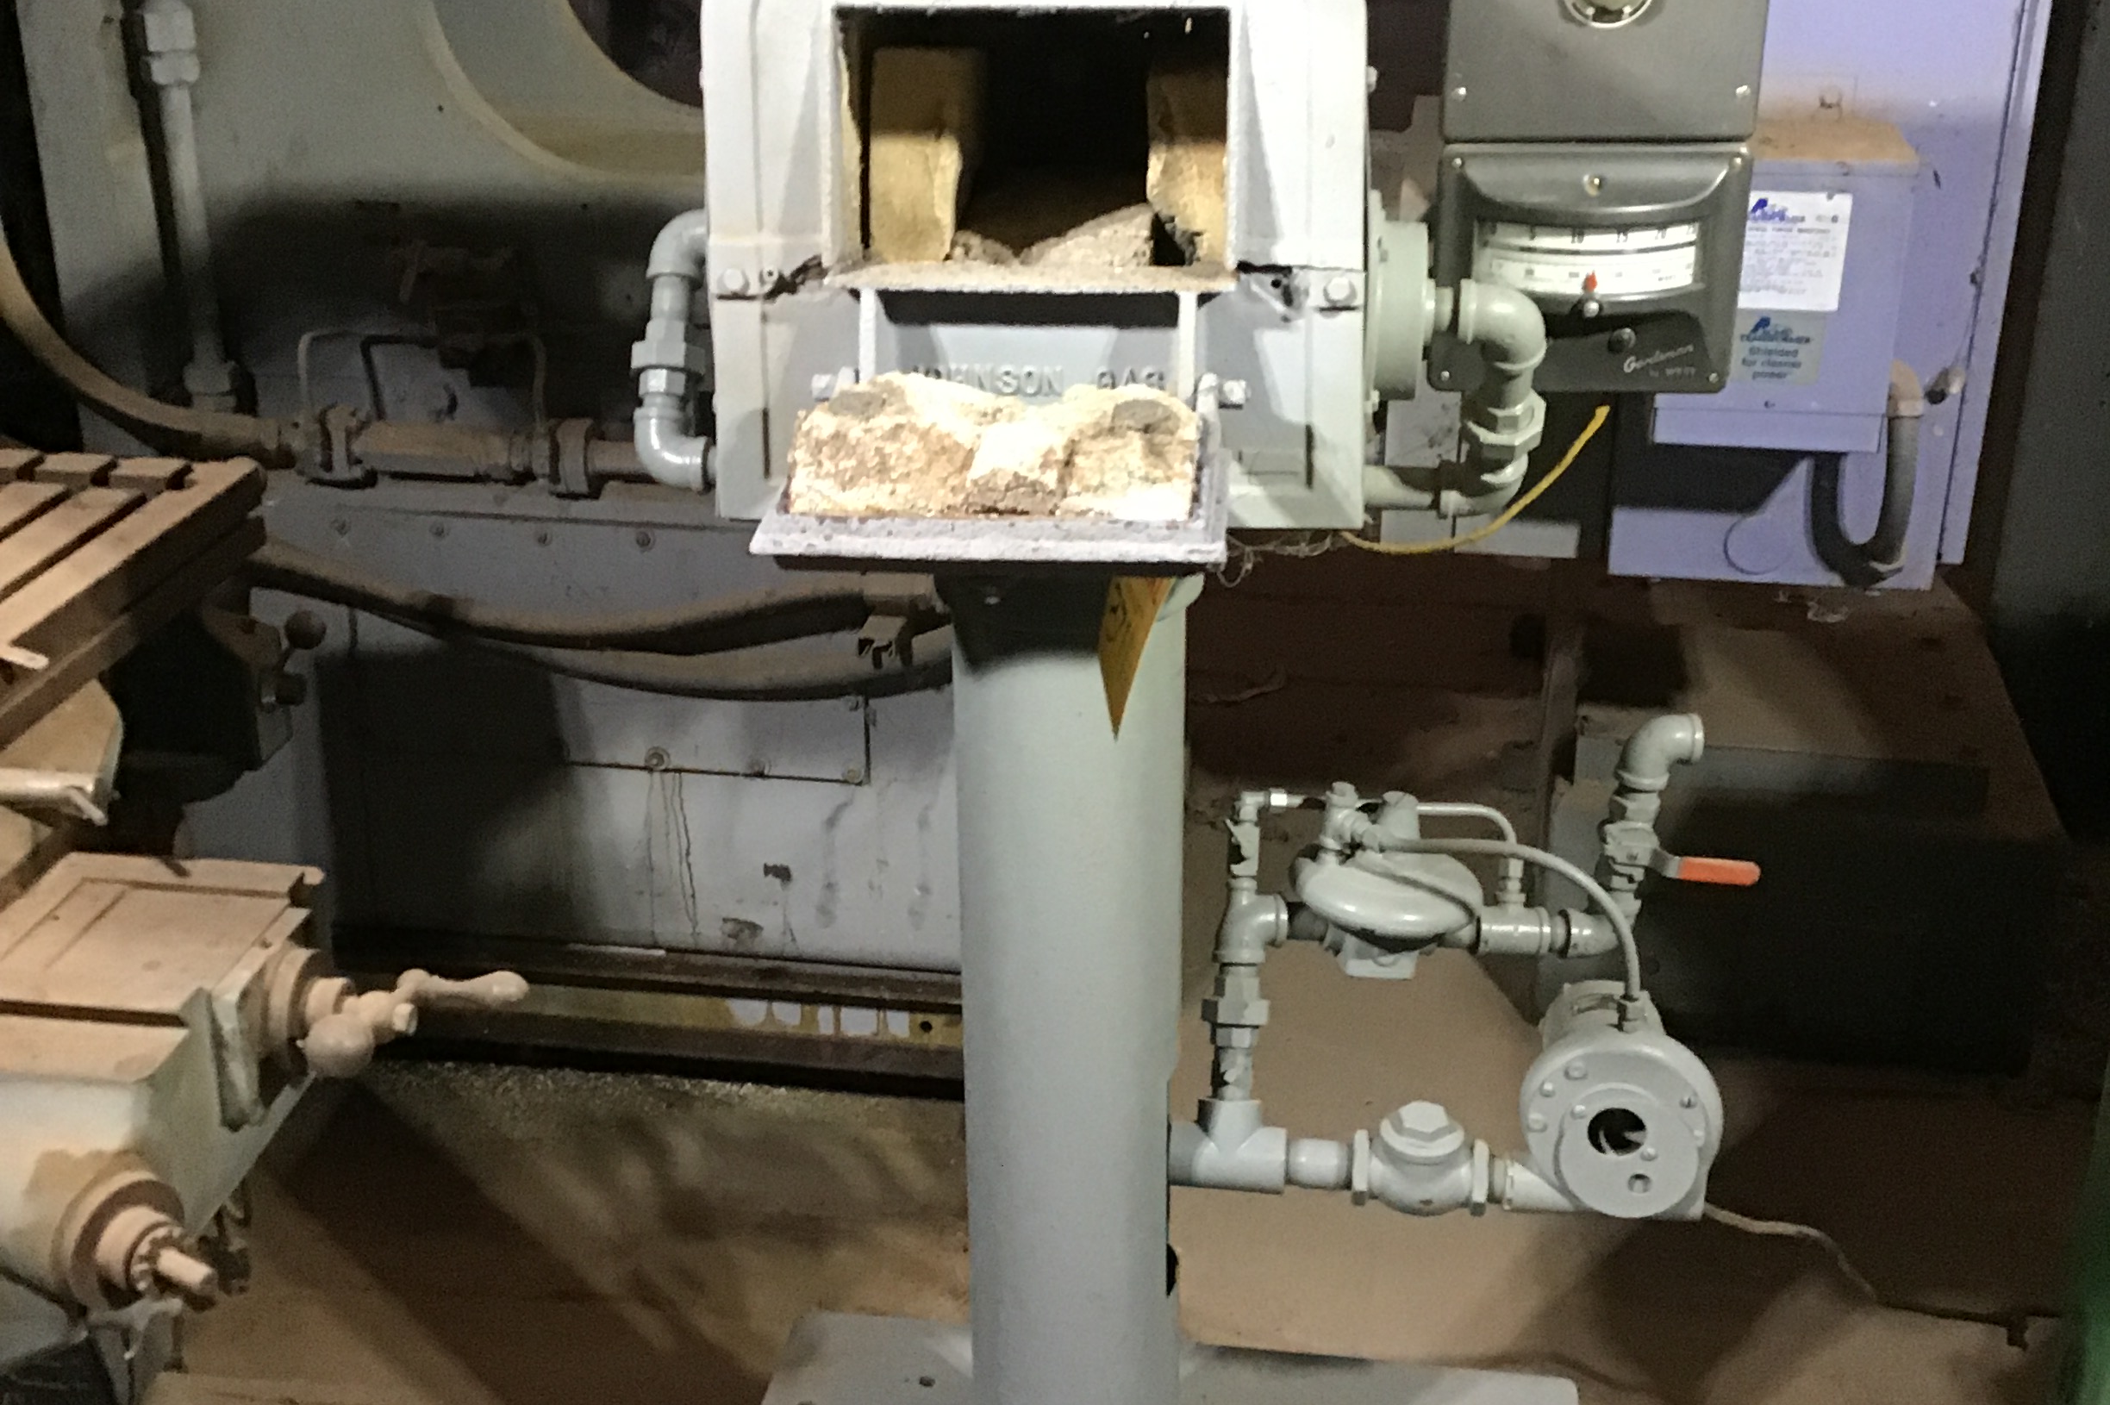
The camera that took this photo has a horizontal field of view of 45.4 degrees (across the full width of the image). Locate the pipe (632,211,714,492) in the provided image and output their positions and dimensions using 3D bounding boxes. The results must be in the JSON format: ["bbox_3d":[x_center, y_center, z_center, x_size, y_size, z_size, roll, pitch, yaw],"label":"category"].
[{"bbox_3d":[-0.209,-0.201,1.453,0.074,0.166,0.043,3,25,8],"label":"pipe"}]

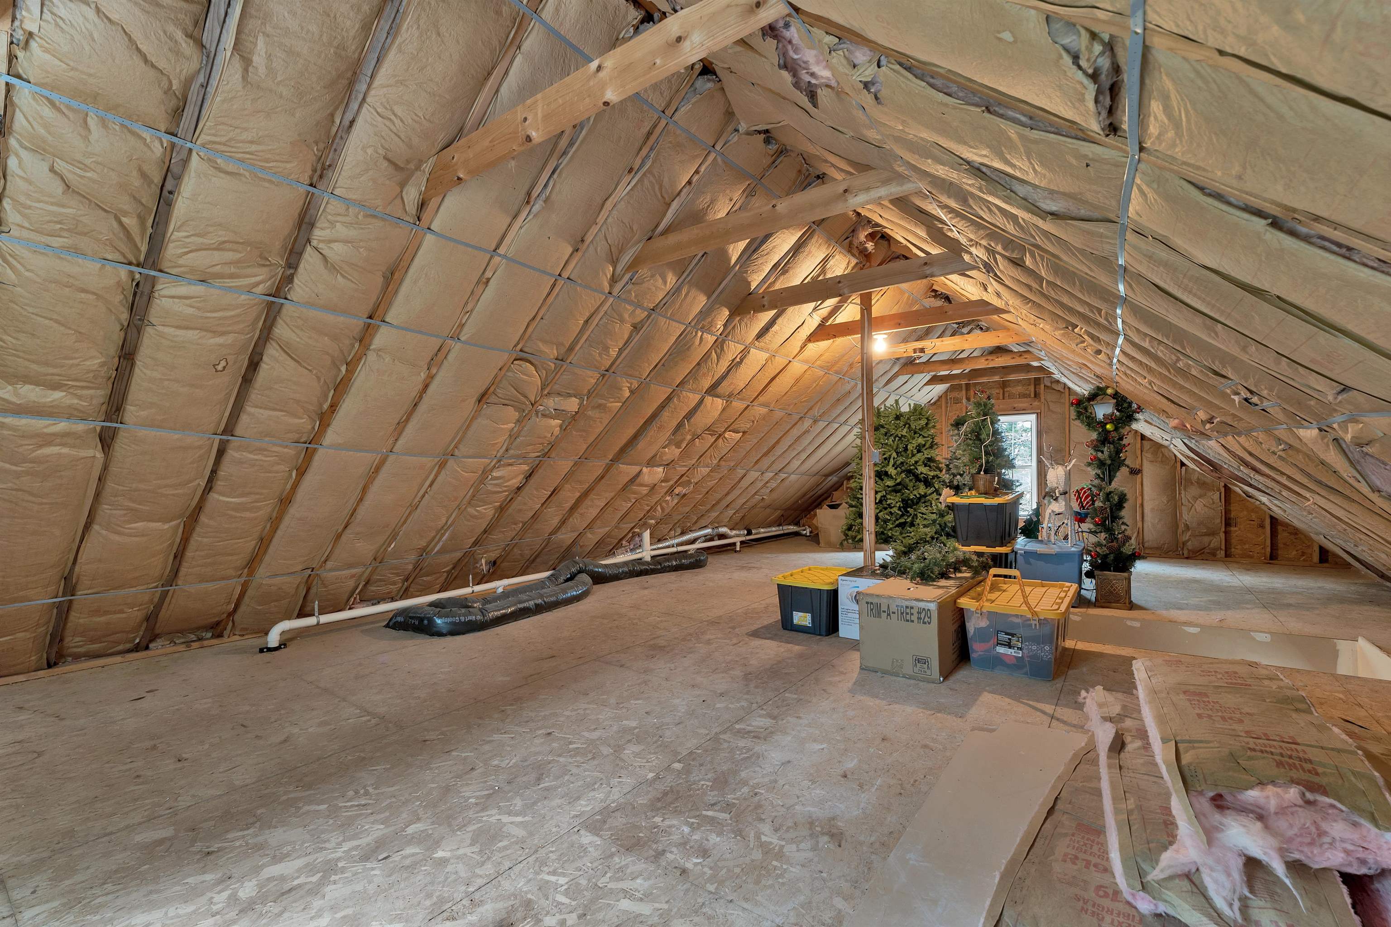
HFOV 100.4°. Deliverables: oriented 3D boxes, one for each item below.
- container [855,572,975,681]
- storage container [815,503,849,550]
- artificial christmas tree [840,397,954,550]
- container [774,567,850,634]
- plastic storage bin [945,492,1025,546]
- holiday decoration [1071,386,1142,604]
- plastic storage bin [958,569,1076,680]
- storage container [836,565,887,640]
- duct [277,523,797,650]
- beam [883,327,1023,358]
[{"bbox_3d":[1.519,1.028,3.839,0.475,0.470,1.050,0,-1,38],"label":"container"},{"bbox_3d":[2.349,1.024,9.514,0.550,0.660,0.500,-1,-1,36],"label":"storage container"},{"bbox_3d":[2.577,0.252,7.388,1.400,2.120,1.380,-1,-1,36],"label":"artificial christmas tree"},{"bbox_3d":[1.001,1.079,4.595,0.509,0.380,0.782,0,-1,33],"label":"container"},{"bbox_3d":[2.509,0.483,4.970,0.477,0.386,0.750,0,-1,37],"label":"plastic storage bin"},{"bbox_3d":[3.720,0.283,5.229,0.530,1.970,0.450,-1,-1,36],"label":"holiday decoration"},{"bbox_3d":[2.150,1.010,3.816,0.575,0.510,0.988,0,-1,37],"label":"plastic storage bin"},{"bbox_3d":[1.365,1.045,4.348,0.370,0.444,0.566,0,-1,35],"label":"storage container"},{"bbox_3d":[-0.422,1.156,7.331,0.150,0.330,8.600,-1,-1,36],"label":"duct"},{"bbox_3d":[2.521,-1.223,6.046,1.820,0.140,0.040,-1,-1,36],"label":"beam"}]

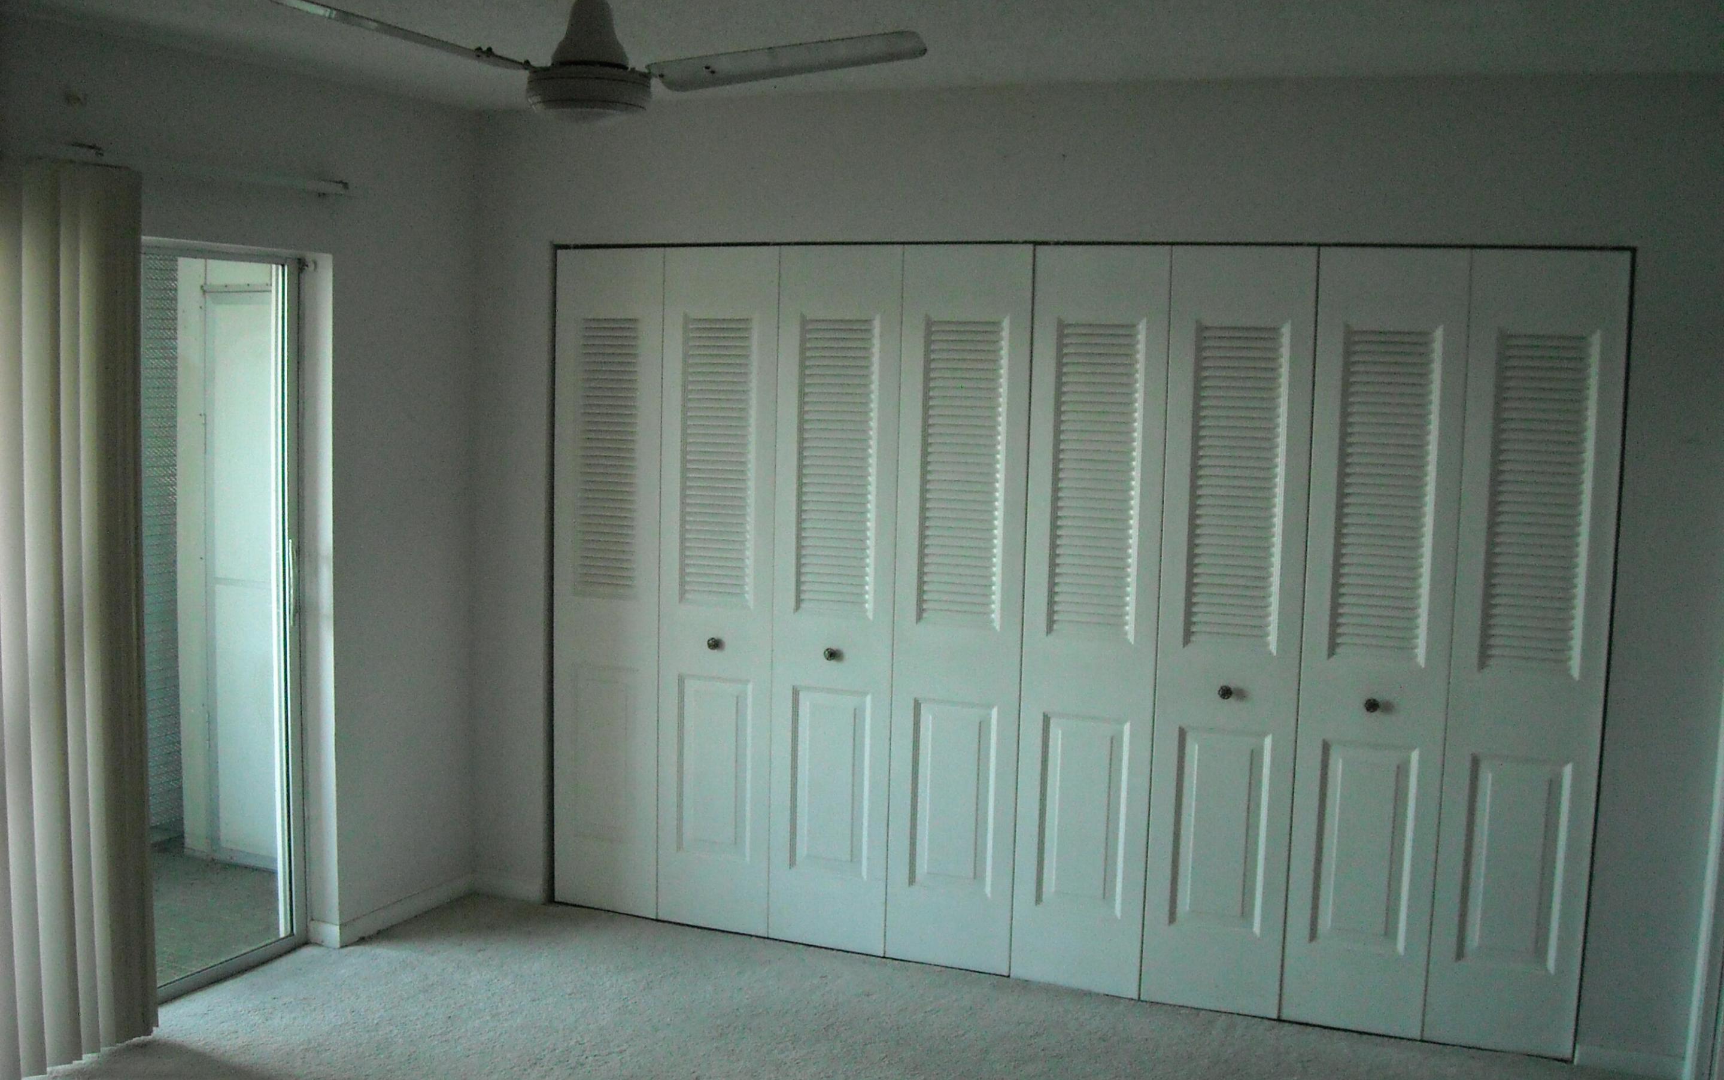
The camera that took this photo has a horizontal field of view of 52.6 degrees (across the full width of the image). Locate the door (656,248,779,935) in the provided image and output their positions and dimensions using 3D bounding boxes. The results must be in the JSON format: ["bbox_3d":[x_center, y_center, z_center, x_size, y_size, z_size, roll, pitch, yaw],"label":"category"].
[{"bbox_3d":[-0.414,0.160,5.143,0.366,2.015,0.035,4,7,22],"label":"door"}]

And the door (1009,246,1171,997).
[{"bbox_3d":[0.614,0.228,4.731,0.366,2.015,0.035,4,7,22],"label":"door"}]

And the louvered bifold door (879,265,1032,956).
[{"bbox_3d":[0.271,0.206,4.868,0.366,2.015,0.035,4,7,22],"label":"louvered bifold door"}]

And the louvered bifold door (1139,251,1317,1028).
[{"bbox_3d":[0.957,0.251,4.593,0.366,2.015,0.035,4,7,22],"label":"louvered bifold door"}]

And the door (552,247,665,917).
[{"bbox_3d":[-0.757,0.137,5.280,0.366,2.015,0.035,4,7,22],"label":"door"}]

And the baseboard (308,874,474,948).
[{"bbox_3d":[-1.427,1.109,5.301,0.132,0.073,0.600,4,7,22],"label":"baseboard"}]

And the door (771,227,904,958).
[{"bbox_3d":[-0.071,0.183,5.006,0.366,2.015,0.035,4,7,22],"label":"door"}]

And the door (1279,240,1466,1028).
[{"bbox_3d":[1.300,0.274,4.456,0.366,2.015,0.035,4,7,22],"label":"door"}]

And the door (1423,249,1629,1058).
[{"bbox_3d":[1.643,0.297,4.318,0.366,2.015,0.035,4,7,22],"label":"door"}]

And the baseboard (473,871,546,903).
[{"bbox_3d":[-1.111,1.095,5.504,0.255,0.073,0.015,4,7,22],"label":"baseboard"}]

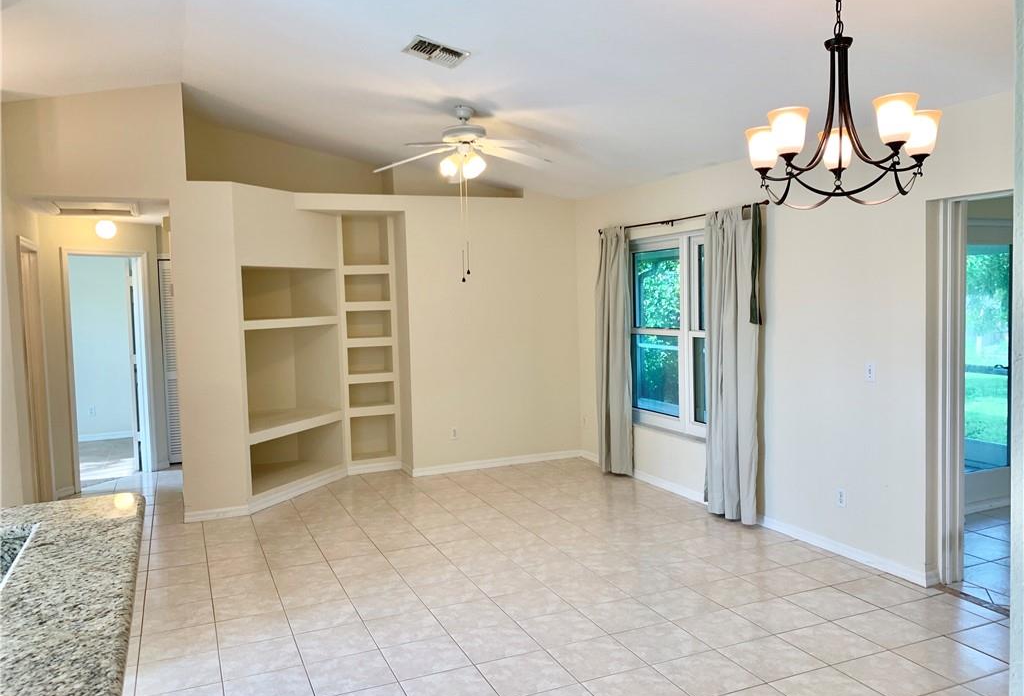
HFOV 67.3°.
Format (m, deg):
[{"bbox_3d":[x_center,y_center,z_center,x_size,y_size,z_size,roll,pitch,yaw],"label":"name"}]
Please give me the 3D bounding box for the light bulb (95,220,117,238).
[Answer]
[{"bbox_3d":[-3.449,-1.002,6.554,0.185,0.169,0.185,-3,4,-23],"label":"light bulb"}]

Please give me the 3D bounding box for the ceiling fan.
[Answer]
[{"bbox_3d":[-0.315,-1.371,5.163,1.291,0.513,1.291,-3,4,-23],"label":"ceiling fan"}]

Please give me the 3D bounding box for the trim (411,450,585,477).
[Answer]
[{"bbox_3d":[-0.117,1.085,7.289,1.691,0.079,0.017,-3,4,-23],"label":"trim"}]

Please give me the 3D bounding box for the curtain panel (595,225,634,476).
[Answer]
[{"bbox_3d":[0.890,0.026,6.731,0.113,2.171,0.480,-3,4,-23],"label":"curtain panel"}]

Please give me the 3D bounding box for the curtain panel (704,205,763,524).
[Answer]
[{"bbox_3d":[1.503,0.114,5.281,0.113,2.138,0.536,-3,4,-23],"label":"curtain panel"}]

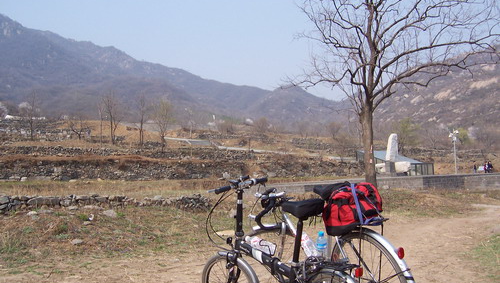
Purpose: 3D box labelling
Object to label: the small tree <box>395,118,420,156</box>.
[{"bbox_3d":[20.485,-0.520,62.000,3.382,4.942,3.213,-1,0,0],"label":"small tree"}]

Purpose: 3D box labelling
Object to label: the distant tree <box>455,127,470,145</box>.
[{"bbox_3d":[40.120,-1.133,90.000,3.021,3.398,2.870,-1,0,0],"label":"distant tree"}]

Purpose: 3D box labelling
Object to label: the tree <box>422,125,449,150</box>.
[{"bbox_3d":[29.185,-0.629,75.000,4.091,4.091,3.886,-1,0,0],"label":"tree"}]

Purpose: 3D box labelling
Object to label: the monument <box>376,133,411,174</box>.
[{"bbox_3d":[12.041,1.007,40.000,2.853,3.524,1.700,-1,0,19],"label":"monument"}]

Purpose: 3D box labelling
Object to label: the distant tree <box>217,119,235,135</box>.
[{"bbox_3d":[-5.653,-3.461,110.000,4.154,3.692,3.946,-1,0,0],"label":"distant tree"}]

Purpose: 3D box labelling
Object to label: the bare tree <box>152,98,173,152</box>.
[{"bbox_3d":[-10.646,-1.947,58.000,2.433,6.570,2.312,-1,0,0],"label":"bare tree"}]

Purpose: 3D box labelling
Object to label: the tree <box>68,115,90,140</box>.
[{"bbox_3d":[-25.184,-2.056,70.000,3.524,3.818,3.348,-1,0,0],"label":"tree"}]

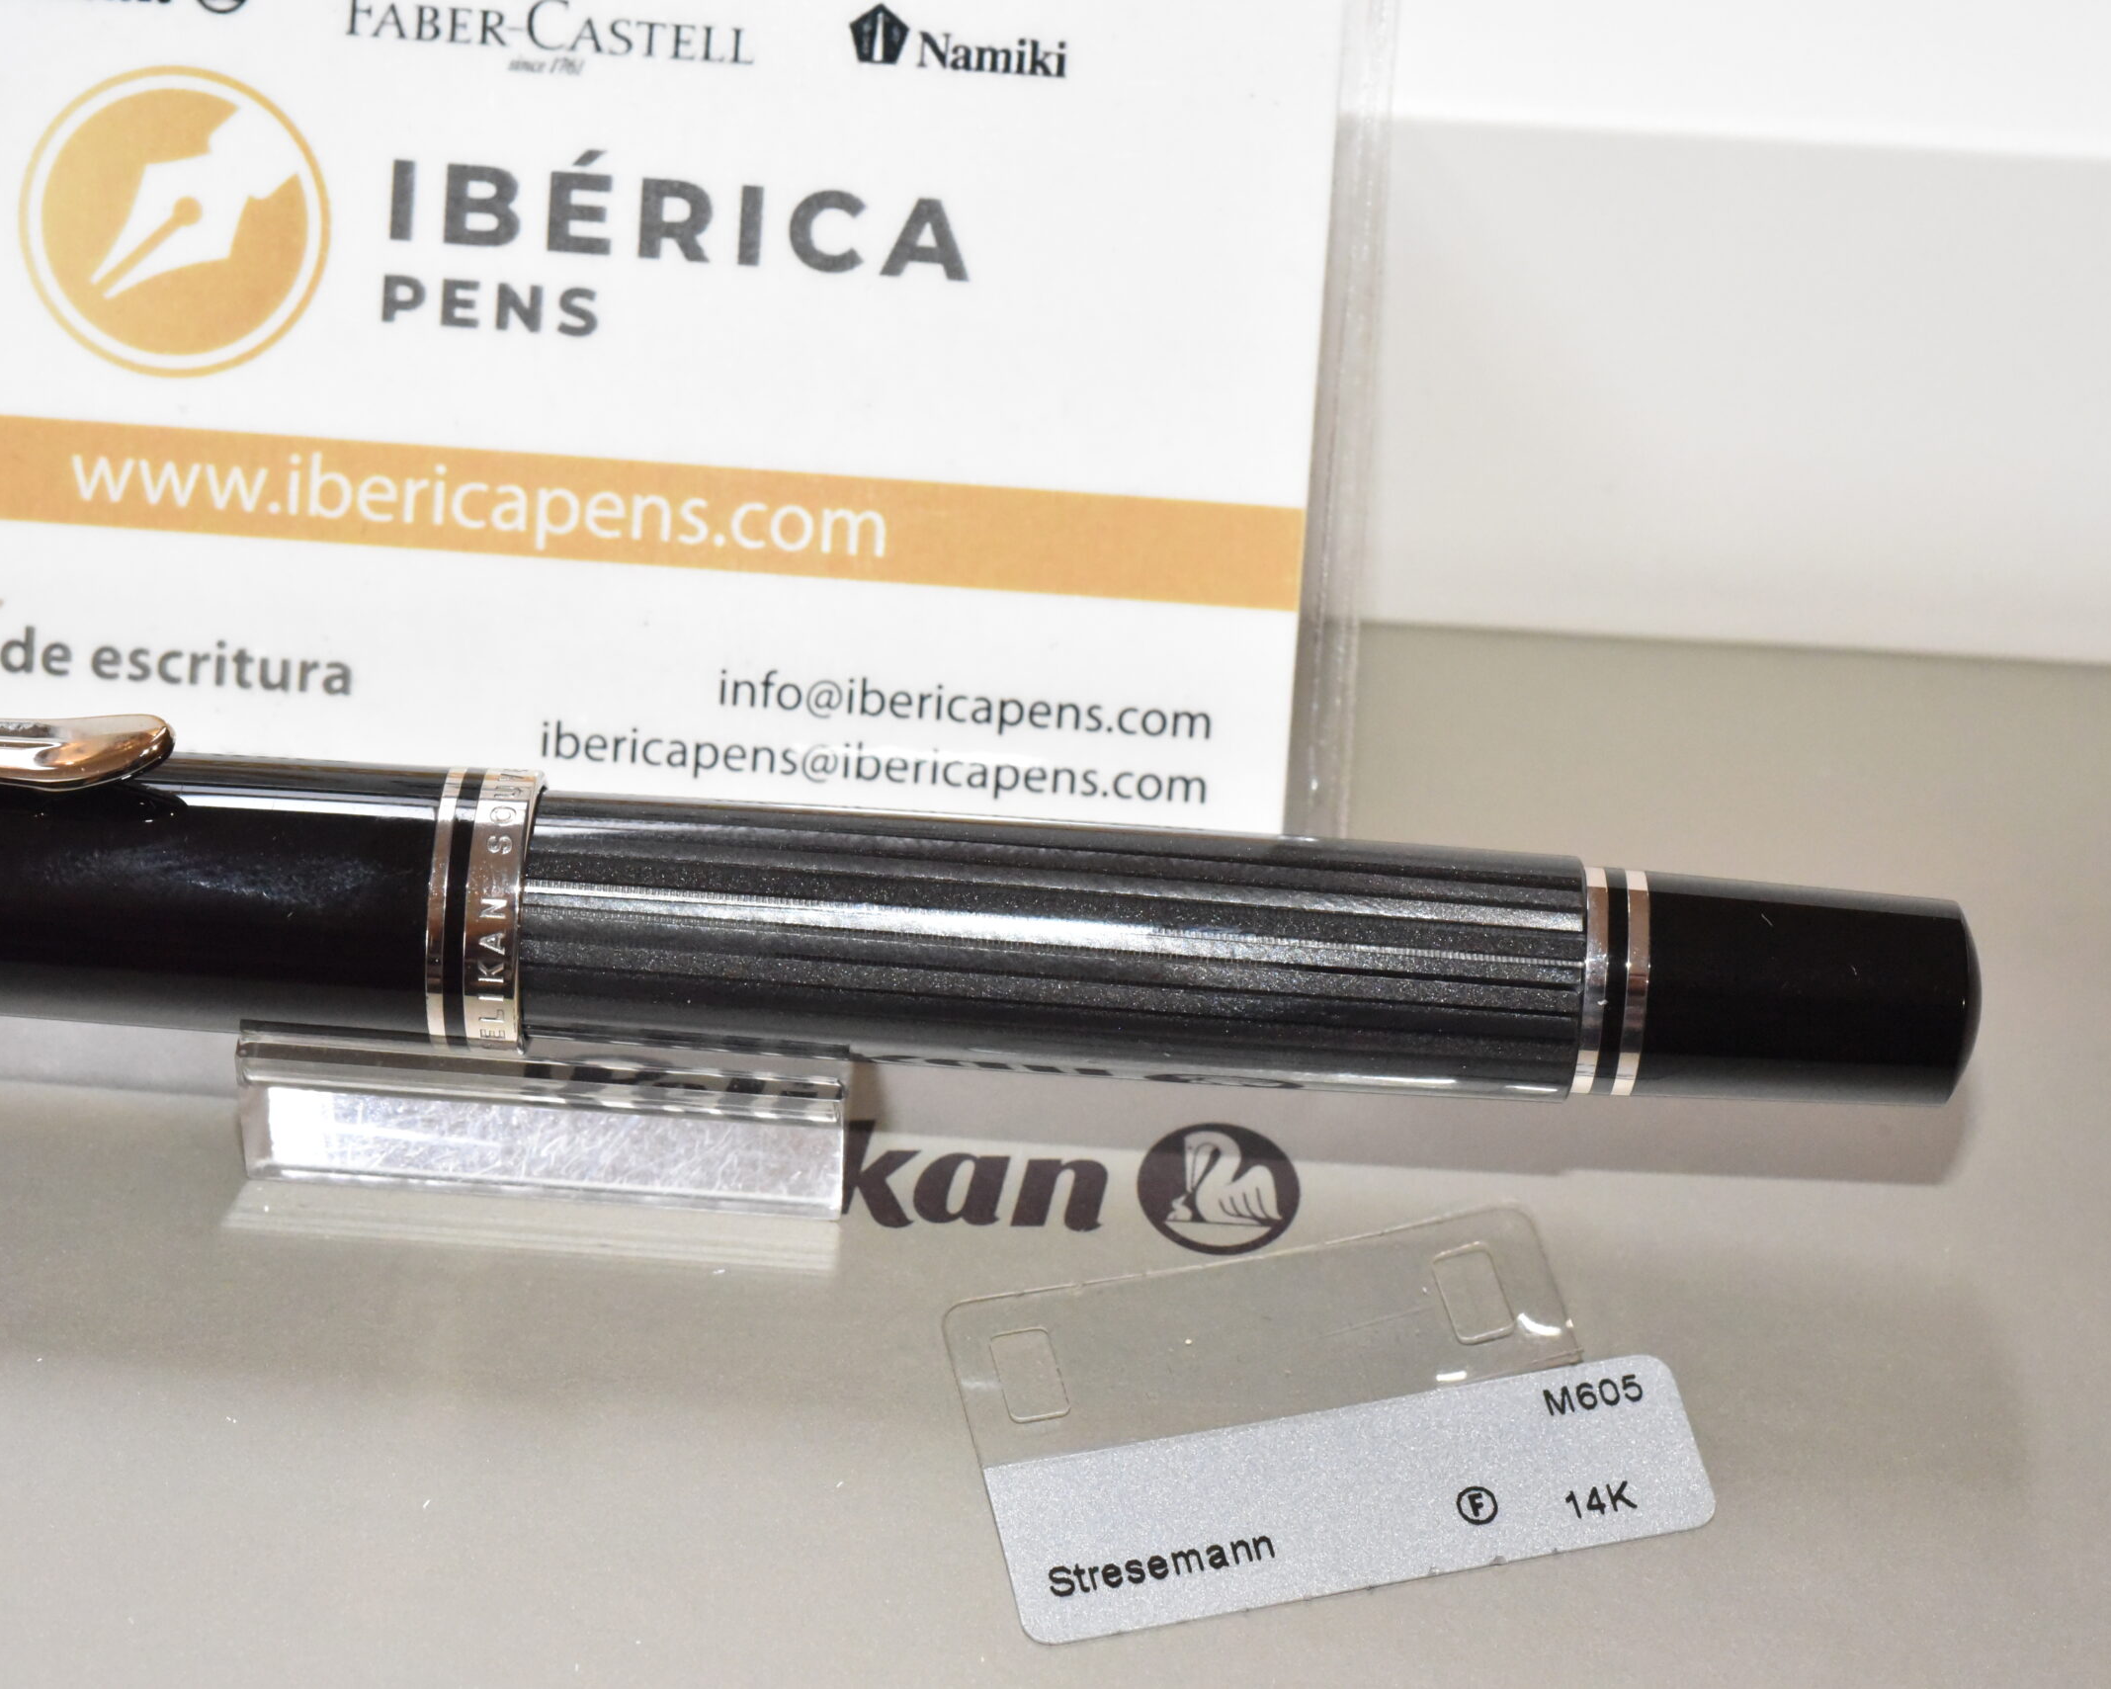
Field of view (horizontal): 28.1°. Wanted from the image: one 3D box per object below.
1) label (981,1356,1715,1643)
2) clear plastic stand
[{"bbox_3d":[0.014,0.031,0.199,0.034,0.001,0.010,-9,51,-10],"label":"label"},{"bbox_3d":[-0.025,0.008,0.211,0.030,0.008,0.018,4,50,0],"label":"clear plastic stand"}]

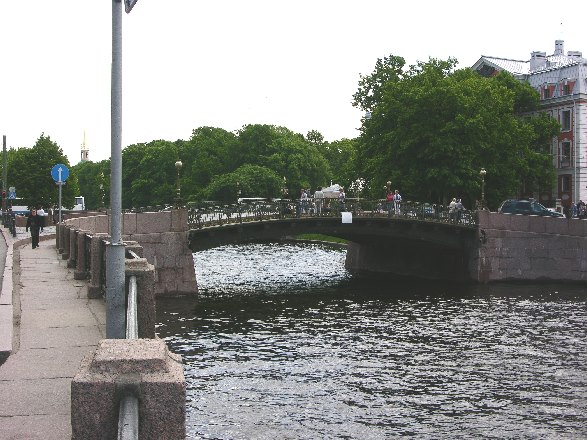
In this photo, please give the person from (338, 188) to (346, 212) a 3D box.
[{"bbox_3d":[3.353,-1.348,58.000,0.380,1.740,0.500,-1,1,-45],"label":"person"}]

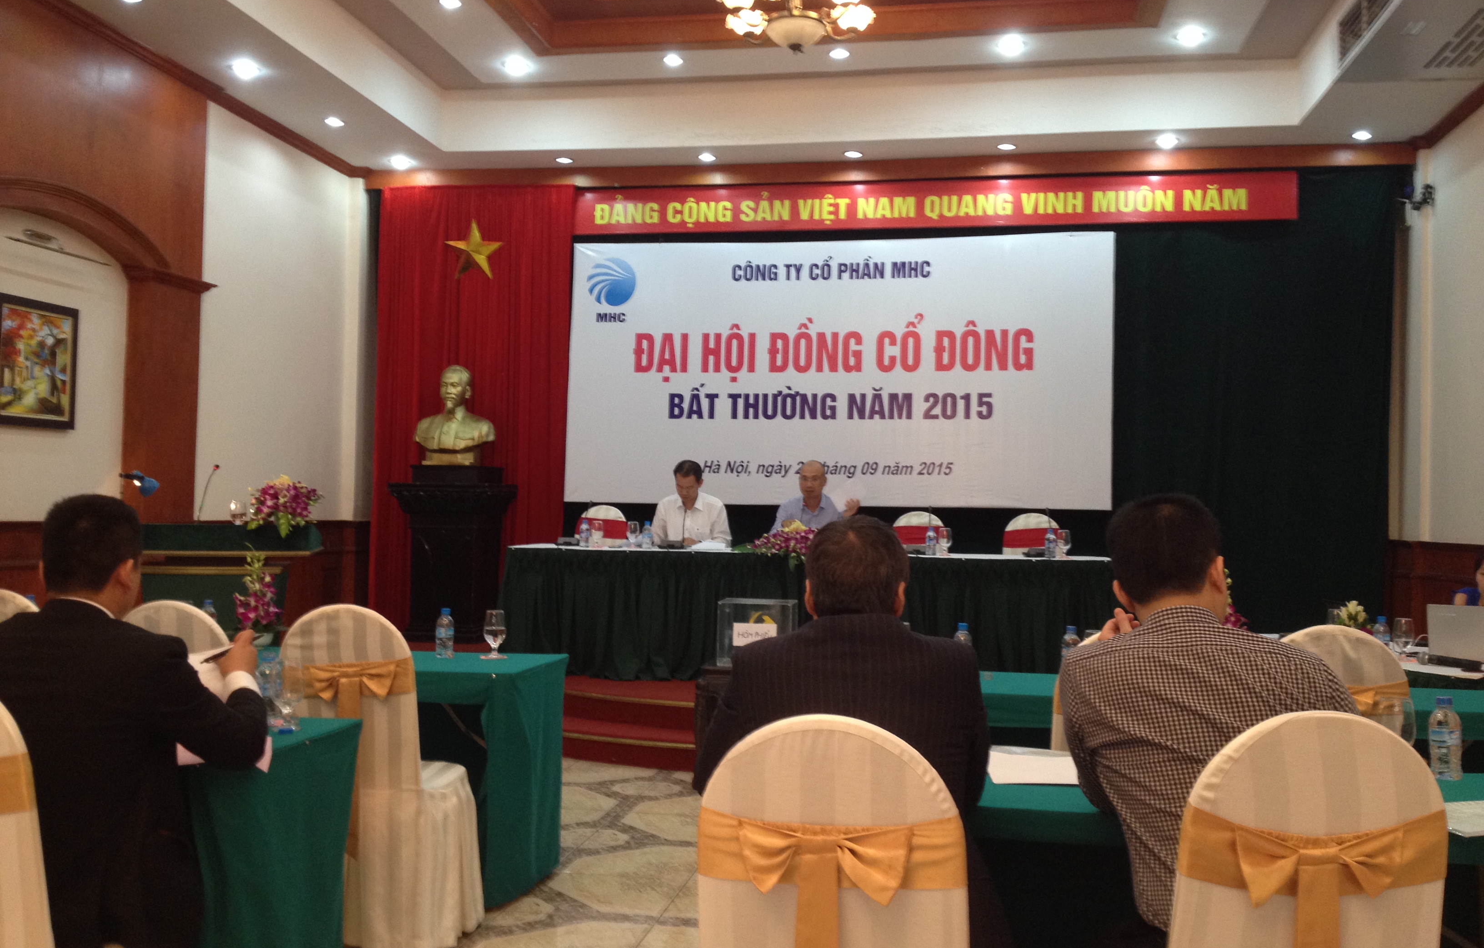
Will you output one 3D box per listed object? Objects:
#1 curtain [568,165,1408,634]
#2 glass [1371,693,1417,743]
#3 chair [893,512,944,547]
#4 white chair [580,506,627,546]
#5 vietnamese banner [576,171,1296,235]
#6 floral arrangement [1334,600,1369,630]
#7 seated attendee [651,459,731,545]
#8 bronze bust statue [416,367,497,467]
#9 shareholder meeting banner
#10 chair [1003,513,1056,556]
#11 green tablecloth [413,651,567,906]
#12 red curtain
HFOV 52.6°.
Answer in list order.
[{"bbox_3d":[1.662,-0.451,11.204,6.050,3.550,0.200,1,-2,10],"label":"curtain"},{"bbox_3d":[1.317,0.535,3.024,0.085,0.175,0.085,0,-2,9],"label":"glass"},{"bbox_3d":[1.133,0.768,9.749,0.430,1.000,0.520,1,-2,10],"label":"chair"},{"bbox_3d":[-0.995,0.744,10.203,0.430,1.000,0.520,1,-2,10],"label":"white chair"},{"bbox_3d":[1.386,-2.062,11.492,5.480,0.370,0.030,0,-2,9],"label":"vietnamese banner"},{"bbox_3d":[2.499,0.620,6.142,0.200,0.210,0.200,0,-2,9],"label":"floral arrangement"},{"bbox_3d":[-0.371,0.593,9.815,0.550,1.300,0.750,1,-2,10],"label":"seated attendee"},{"bbox_3d":[-2.184,-0.453,11.449,0.620,0.770,0.360,1,-2,10],"label":"bronze bust statue"},{"bbox_3d":[0.666,-0.768,11.237,4.080,2.010,0.050,1,-2,10],"label":"shareholder meeting banner"},{"bbox_3d":[1.831,0.762,9.471,0.420,1.010,0.530,0,-2,9],"label":"chair"},{"bbox_3d":[-1.528,0.990,5.148,1.750,0.740,0.680,1,-2,10],"label":"green tablecloth"},{"bbox_3d":[-2.185,-0.512,12.096,1.660,3.600,0.140,0,-2,9],"label":"red curtain"}]

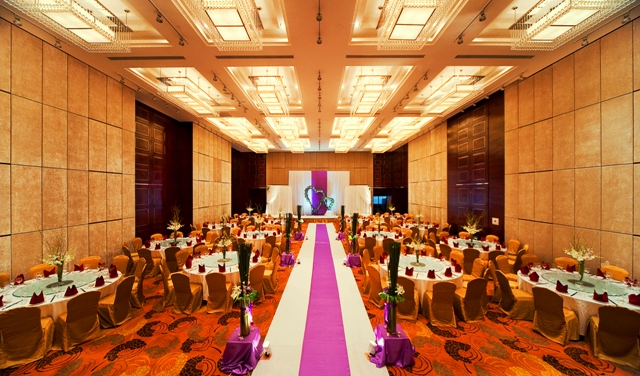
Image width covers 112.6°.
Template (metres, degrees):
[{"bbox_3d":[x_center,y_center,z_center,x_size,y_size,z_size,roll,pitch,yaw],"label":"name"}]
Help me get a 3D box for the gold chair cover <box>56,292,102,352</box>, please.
[{"bbox_3d":[-4.526,2.378,3.992,0.580,0.915,0.470,-1,-1,29],"label":"gold chair cover"}]

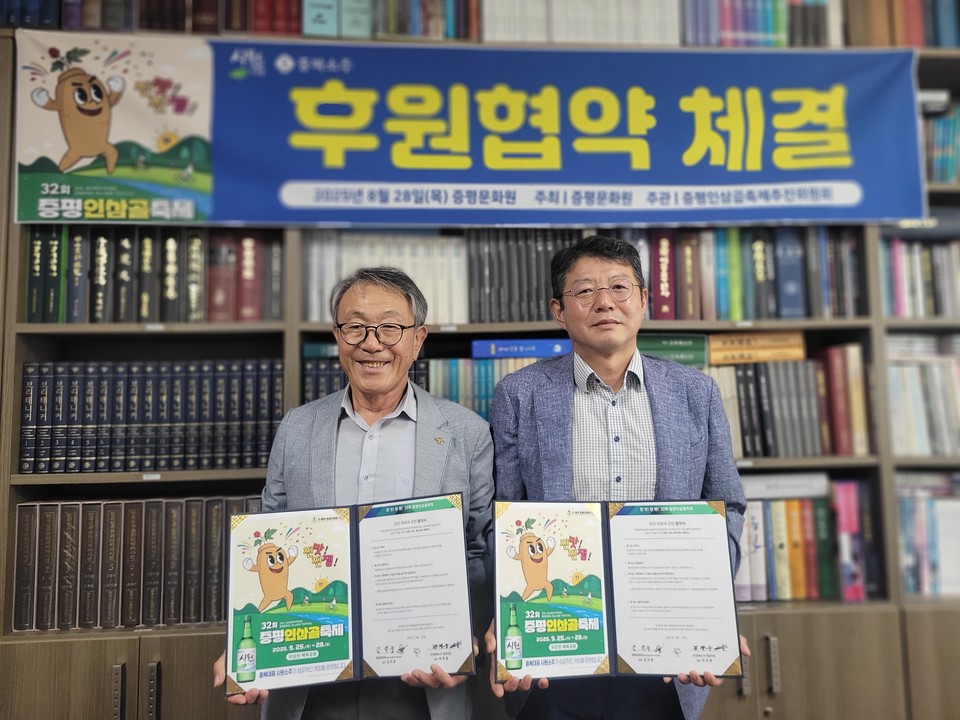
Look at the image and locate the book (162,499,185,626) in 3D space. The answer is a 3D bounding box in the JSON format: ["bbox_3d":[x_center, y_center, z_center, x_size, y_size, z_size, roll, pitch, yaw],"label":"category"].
[{"bbox_3d":[-0.803,0.535,1.984,0.051,0.318,0.230,-1,-5,-4],"label":"book"}]

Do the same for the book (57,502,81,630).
[{"bbox_3d":[-1.063,0.538,1.965,0.053,0.318,0.230,-1,-5,-4],"label":"book"}]

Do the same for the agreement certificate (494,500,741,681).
[{"bbox_3d":[0.243,0.413,1.313,0.443,0.306,0.050,2,-16,-8],"label":"agreement certificate"}]

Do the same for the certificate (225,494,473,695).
[{"bbox_3d":[-0.231,0.416,1.298,0.437,0.306,0.055,-7,-18,5],"label":"certificate"}]

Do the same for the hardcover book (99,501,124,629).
[{"bbox_3d":[-0.959,0.536,1.973,0.053,0.318,0.230,-1,-5,-4],"label":"hardcover book"}]

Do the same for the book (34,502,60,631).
[{"bbox_3d":[-1.116,0.538,1.961,0.053,0.319,0.230,-1,-5,-4],"label":"book"}]

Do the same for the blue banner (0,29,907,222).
[{"bbox_3d":[0.028,-0.629,1.983,2.505,0.515,0.020,-1,-5,-4],"label":"blue banner"}]

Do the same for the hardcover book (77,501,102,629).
[{"bbox_3d":[-1.011,0.537,1.969,0.052,0.318,0.230,-1,-5,-4],"label":"hardcover book"}]

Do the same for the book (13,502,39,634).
[{"bbox_3d":[-1.169,0.539,1.957,0.052,0.319,0.230,-1,-5,-4],"label":"book"}]

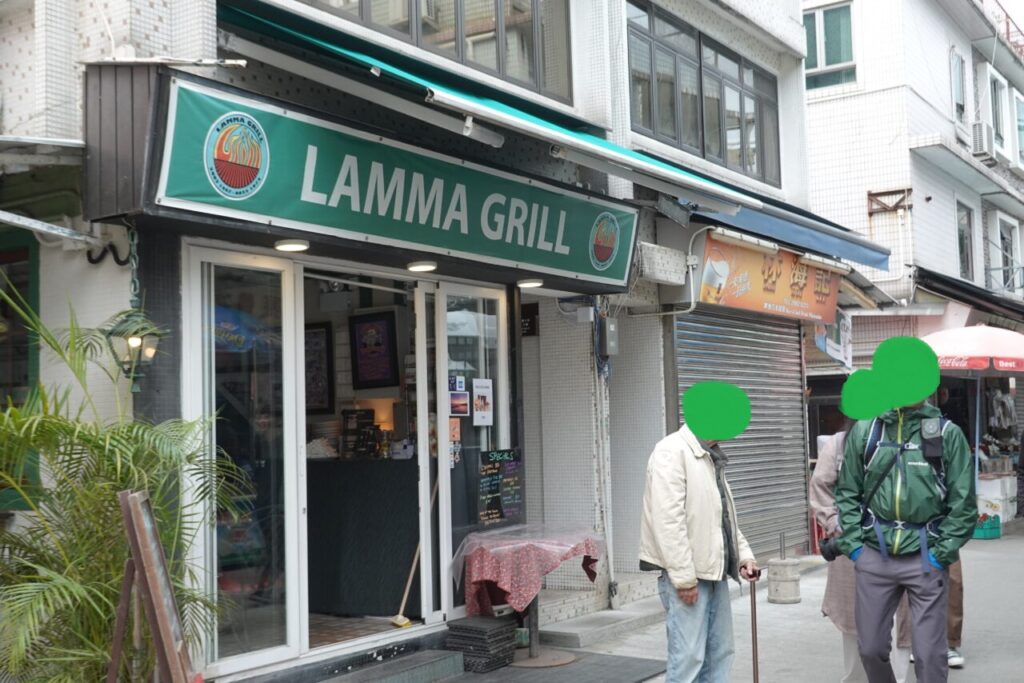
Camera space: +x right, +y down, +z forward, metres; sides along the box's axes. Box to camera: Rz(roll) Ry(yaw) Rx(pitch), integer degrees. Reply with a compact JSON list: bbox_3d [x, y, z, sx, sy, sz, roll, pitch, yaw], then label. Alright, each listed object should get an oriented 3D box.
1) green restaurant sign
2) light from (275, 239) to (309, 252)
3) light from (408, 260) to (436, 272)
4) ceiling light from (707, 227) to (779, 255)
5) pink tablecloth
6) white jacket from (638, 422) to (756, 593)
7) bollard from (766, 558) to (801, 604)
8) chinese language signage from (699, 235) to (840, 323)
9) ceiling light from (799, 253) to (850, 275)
[{"bbox_3d":[-0.342,-0.784,7.172,0.060,0.562,4.299,9,2,34],"label":"green restaurant sign"},{"bbox_3d":[-1.123,-0.490,6.261,0.172,0.038,0.172,-2,-4,0],"label":"light"},{"bbox_3d":[-0.525,-0.436,7.138,0.172,0.038,0.172,-2,-4,0],"label":"light"},{"bbox_3d":[1.975,-0.857,10.377,0.110,0.100,1.280,-5,-5,34],"label":"ceiling light"},{"bbox_3d":[0.113,1.448,7.724,0.700,0.460,0.700,-5,-5,34],"label":"pink tablecloth"},{"bbox_3d":[0.796,0.704,5.250,0.420,0.670,0.480,-4,-5,28],"label":"white jacket"},{"bbox_3d":[2.191,1.932,9.875,0.270,0.340,0.270,-5,-5,34],"label":"bollard"},{"bbox_3d":[2.420,-0.535,11.251,0.080,0.575,3.175,7,1,34],"label":"chinese language signage"},{"bbox_3d":[3.072,-0.761,11.985,0.110,0.100,1.280,-5,-5,34],"label":"ceiling light"}]

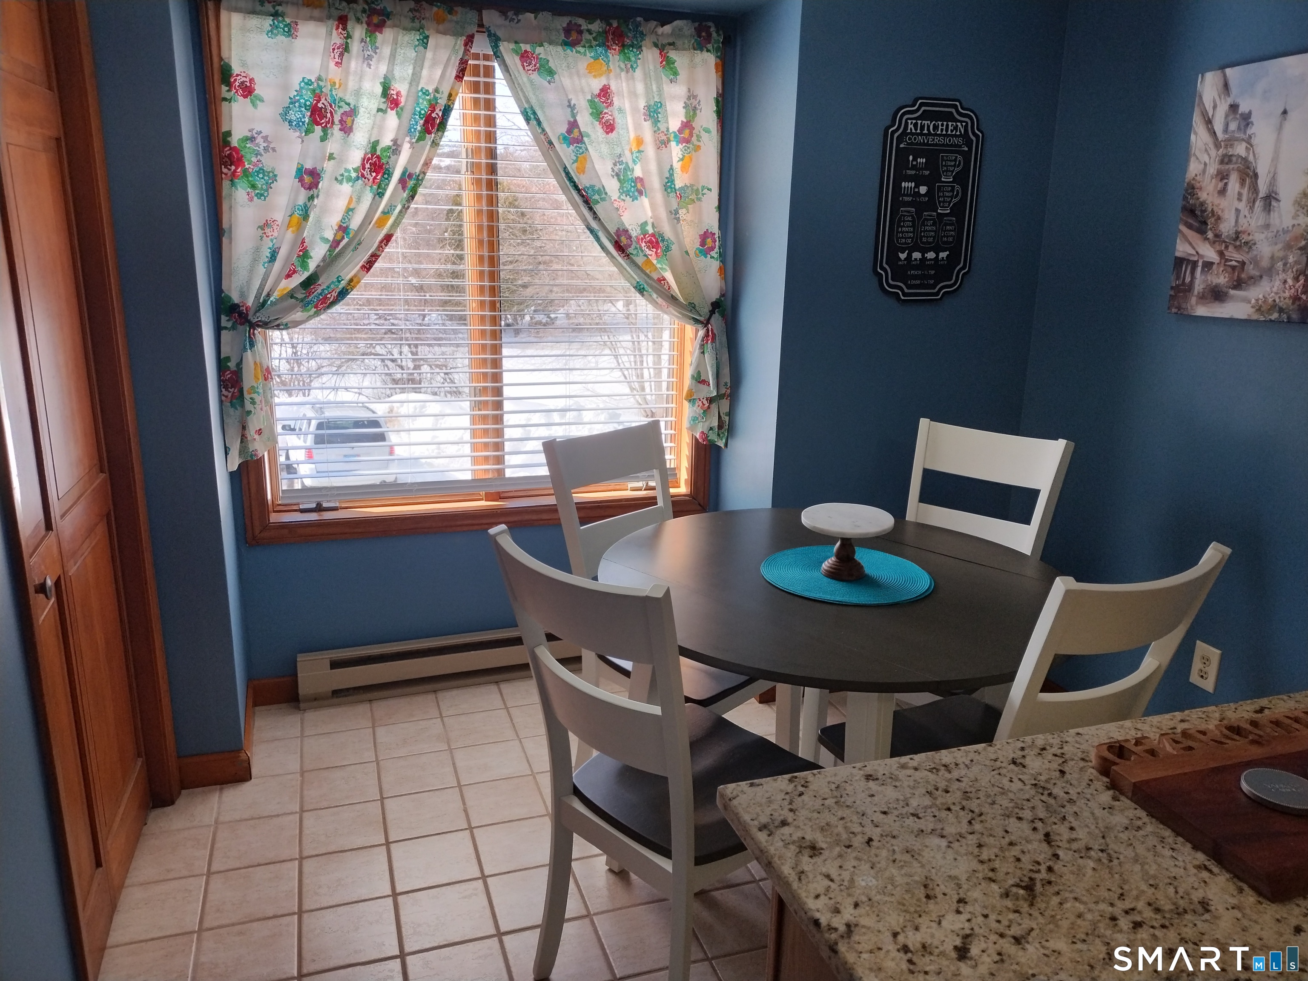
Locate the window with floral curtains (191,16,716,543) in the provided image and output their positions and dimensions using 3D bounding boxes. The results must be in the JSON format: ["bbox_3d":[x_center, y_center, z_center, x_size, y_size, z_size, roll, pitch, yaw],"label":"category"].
[{"bbox_3d":[-0.523,-0.658,3.012,1.552,1.621,0.070,-4,15,-19],"label":"window with floral curtains"}]

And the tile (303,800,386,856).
[{"bbox_3d":[-0.796,0.868,2.427,0.198,0.010,0.198,-4,16,-19],"label":"tile"}]

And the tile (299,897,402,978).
[{"bbox_3d":[-0.661,0.970,2.053,0.198,0.010,0.198,-4,16,-19],"label":"tile"}]

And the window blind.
[{"bbox_3d":[-0.535,-0.692,3.048,1.343,1.433,0.050,-4,15,-19],"label":"window blind"}]

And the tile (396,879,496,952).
[{"bbox_3d":[-0.467,0.957,2.120,0.198,0.010,0.198,-4,16,-19],"label":"tile"}]

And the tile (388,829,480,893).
[{"bbox_3d":[-0.537,0.909,2.319,0.197,0.010,0.197,-4,15,-19],"label":"tile"}]

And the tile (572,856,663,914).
[{"bbox_3d":[-0.078,0.933,2.264,0.197,0.010,0.197,-4,15,-19],"label":"tile"}]

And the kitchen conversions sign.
[{"bbox_3d":[0.835,-0.881,2.887,0.350,0.592,0.015,-4,16,-19],"label":"kitchen conversions sign"}]

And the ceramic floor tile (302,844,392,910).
[{"bbox_3d":[-0.733,0.922,2.252,0.197,0.010,0.197,-4,15,-19],"label":"ceramic floor tile"}]

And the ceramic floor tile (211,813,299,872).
[{"bbox_3d":[-0.996,0.886,2.374,0.197,0.010,0.197,-4,15,-19],"label":"ceramic floor tile"}]

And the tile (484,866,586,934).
[{"bbox_3d":[-0.274,0.946,2.197,0.197,0.010,0.197,-4,15,-19],"label":"tile"}]

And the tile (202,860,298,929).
[{"bbox_3d":[-0.922,0.931,2.173,0.197,0.009,0.197,-4,15,-19],"label":"tile"}]

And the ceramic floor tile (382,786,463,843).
[{"bbox_3d":[-0.603,0.855,2.494,0.198,0.010,0.198,-4,16,-19],"label":"ceramic floor tile"}]

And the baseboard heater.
[{"bbox_3d":[-0.565,0.578,3.236,1.220,0.165,0.077,-4,15,-19],"label":"baseboard heater"}]

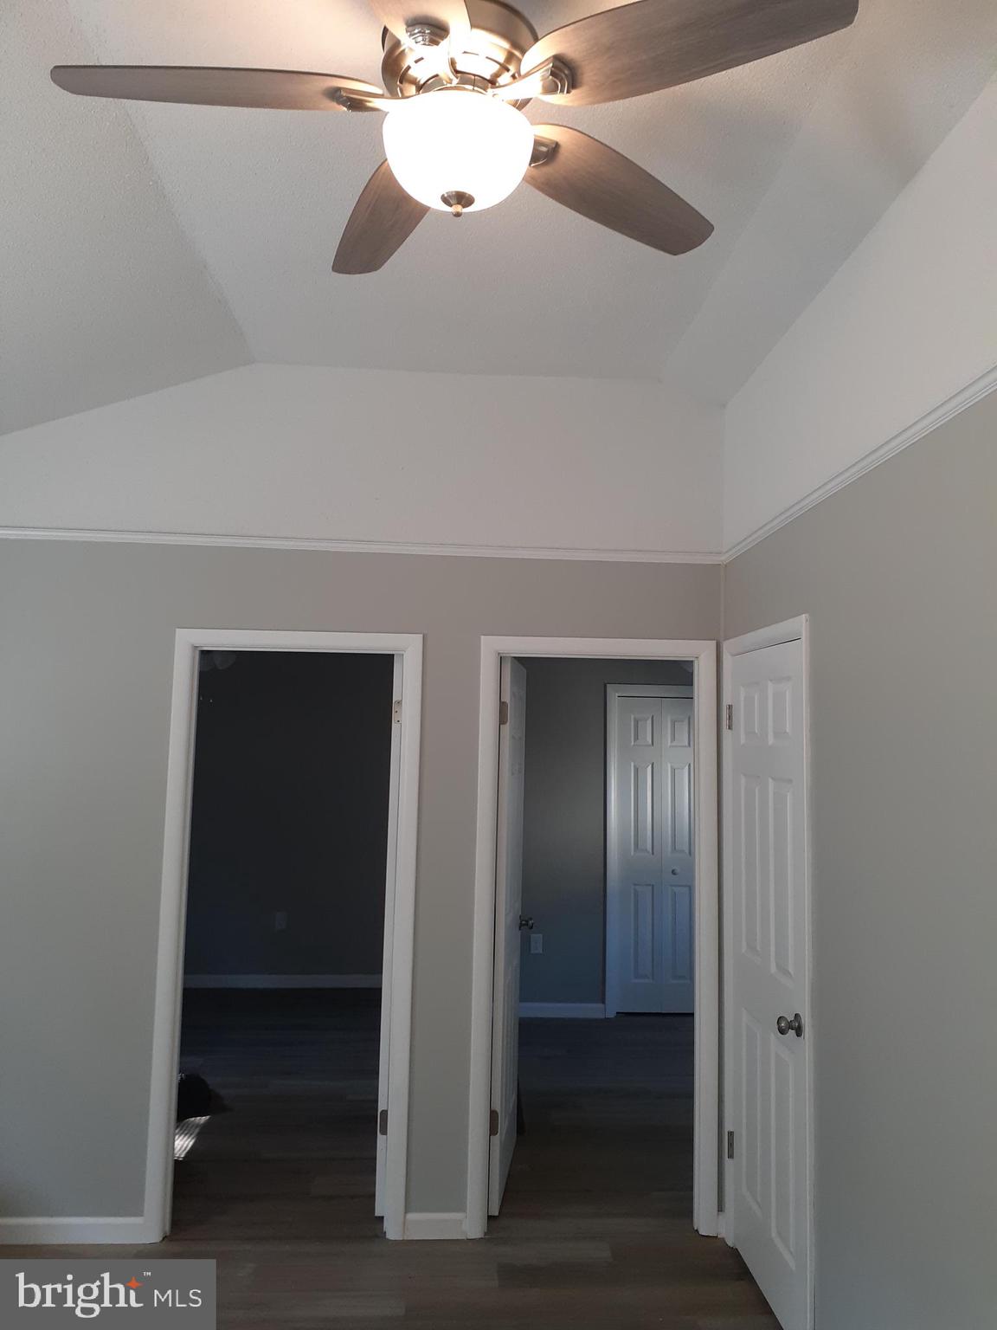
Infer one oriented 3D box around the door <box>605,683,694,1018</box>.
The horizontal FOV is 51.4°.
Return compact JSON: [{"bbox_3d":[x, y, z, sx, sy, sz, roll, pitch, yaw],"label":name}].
[{"bbox_3d":[1.072,1.223,6.811,0.736,2.125,0.070,1,-5,-4],"label":"door"}]

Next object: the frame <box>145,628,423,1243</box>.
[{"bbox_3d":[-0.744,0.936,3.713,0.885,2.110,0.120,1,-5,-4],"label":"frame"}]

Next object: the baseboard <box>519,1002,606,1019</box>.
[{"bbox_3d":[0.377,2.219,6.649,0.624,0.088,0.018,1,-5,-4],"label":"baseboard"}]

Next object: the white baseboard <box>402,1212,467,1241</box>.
[{"bbox_3d":[-0.211,1.953,3.611,0.214,0.087,0.018,1,-5,-4],"label":"white baseboard"}]

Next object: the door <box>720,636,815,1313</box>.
[{"bbox_3d":[0.867,0.958,3.292,0.045,2.033,0.713,1,-5,-4],"label":"door"}]

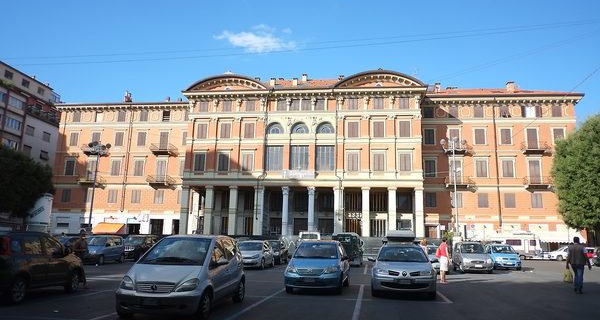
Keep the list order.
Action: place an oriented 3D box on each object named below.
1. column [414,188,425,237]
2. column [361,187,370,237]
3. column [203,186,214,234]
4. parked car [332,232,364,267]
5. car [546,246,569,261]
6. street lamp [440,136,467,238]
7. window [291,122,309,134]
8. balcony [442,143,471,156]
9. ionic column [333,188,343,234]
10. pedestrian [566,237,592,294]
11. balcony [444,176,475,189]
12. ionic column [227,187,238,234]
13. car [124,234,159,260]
[{"bbox_3d":[13.910,6.480,52.357,1.030,6.400,1.030,0,-11,7],"label":"column"},{"bbox_3d":[8.088,6.924,55.224,1.080,7.040,1.020,0,-10,6],"label":"column"},{"bbox_3d":[-11.498,6.923,57.259,1.080,7.042,1.020,0,-10,6],"label":"column"},{"bbox_3d":[3.181,5.674,28.558,1.800,1.980,4.400,-1,-11,10],"label":"parked car"},{"bbox_3d":[28.118,9.894,47.036,4.200,1.440,1.700,0,-11,8],"label":"car"},{"bbox_3d":[12.931,2.433,37.151,2.100,9.000,2.100,0,-11,7],"label":"street lamp"},{"bbox_3d":[0.065,-4.035,57.868,2.378,1.597,0.400,0,-10,6],"label":"window"},{"bbox_3d":[18.689,-1.298,53.749,2.725,1.393,1.000,0,-11,7],"label":"balcony"},{"bbox_3d":[4.746,6.934,55.569,1.080,7.019,1.020,0,-10,6],"label":"ionic column"},{"bbox_3d":[8.996,3.450,14.670,0.680,1.770,0.460,-2,-11,18],"label":"pedestrian"},{"bbox_3d":[18.609,2.677,52.989,2.821,1.260,1.000,0,-11,7],"label":"balcony"},{"bbox_3d":[-8.135,6.484,55.029,1.000,6.400,1.000,0,-11,7],"label":"ionic column"},{"bbox_3d":[-10.303,5.618,29.143,1.740,1.600,4.100,0,-10,7],"label":"car"}]

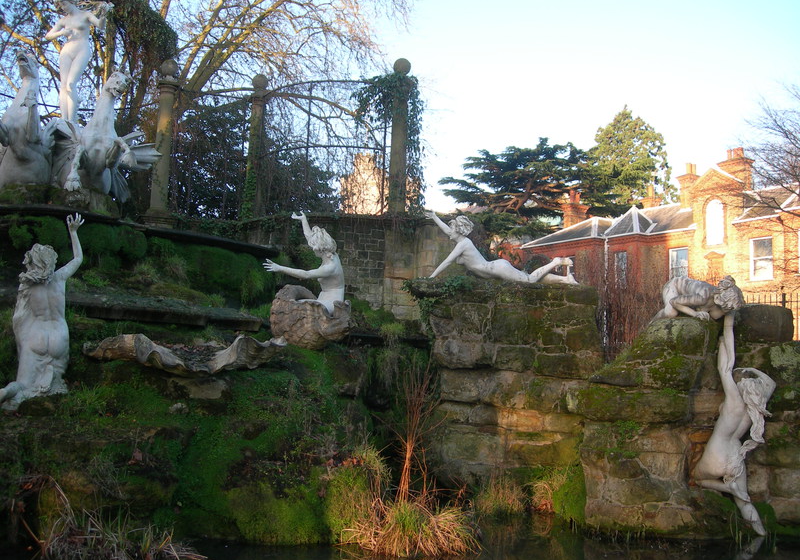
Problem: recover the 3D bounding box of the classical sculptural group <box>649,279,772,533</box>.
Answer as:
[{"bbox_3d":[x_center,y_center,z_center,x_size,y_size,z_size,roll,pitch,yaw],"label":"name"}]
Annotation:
[{"bbox_3d":[3.443,1.367,9.800,1.200,2.750,1.000,1,-7,9],"label":"classical sculptural group"}]

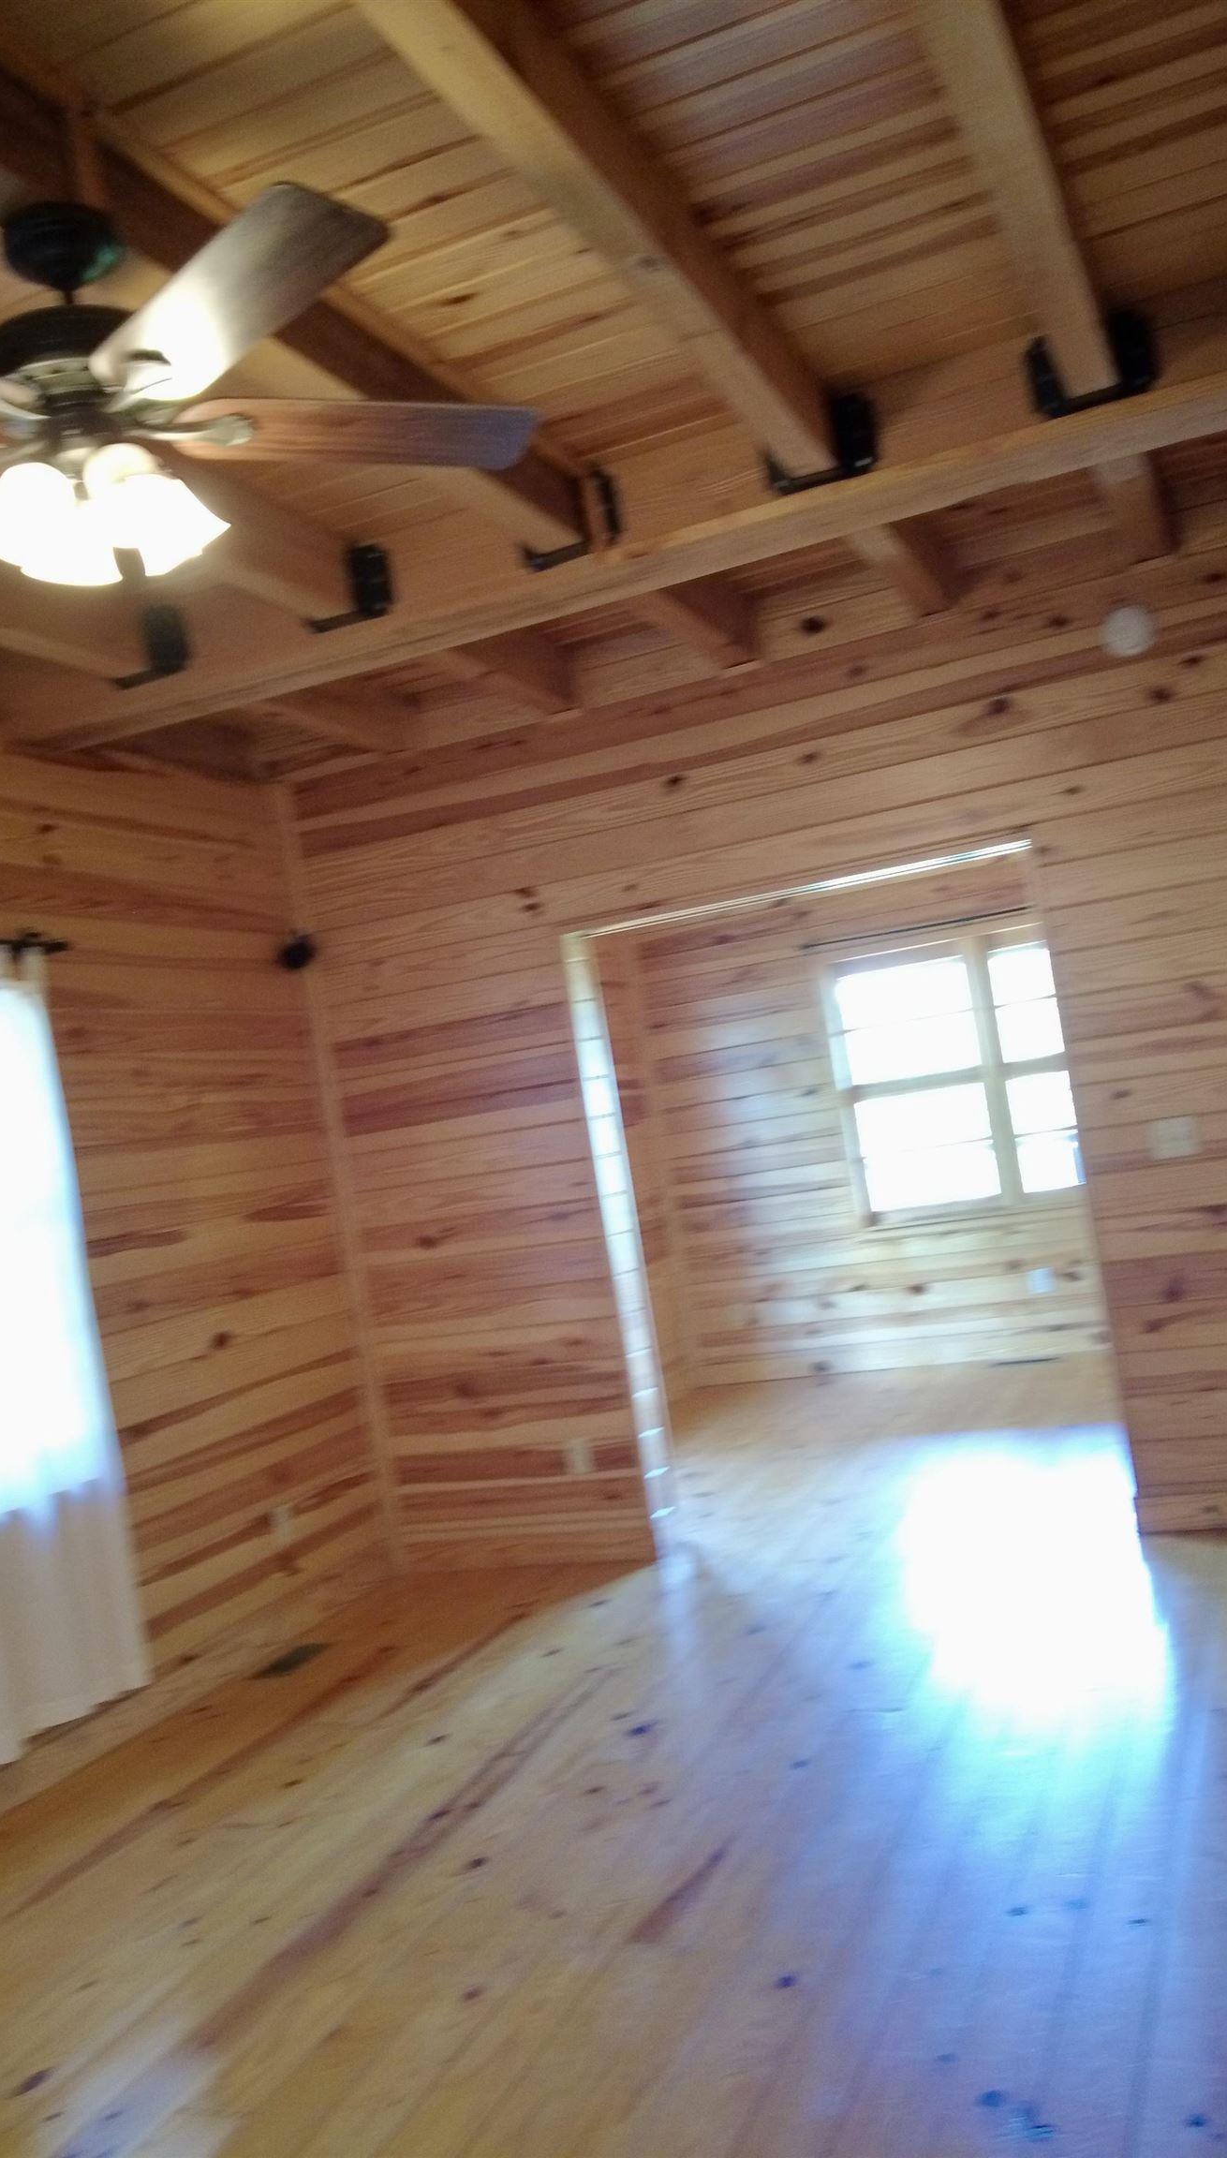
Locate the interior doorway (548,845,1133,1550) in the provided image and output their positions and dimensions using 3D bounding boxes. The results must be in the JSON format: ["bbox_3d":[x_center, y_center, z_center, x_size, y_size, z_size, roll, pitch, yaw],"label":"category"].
[{"bbox_3d":[0.741,0.439,5.371,1.567,2.099,0.190,-10,-2,22],"label":"interior doorway"}]

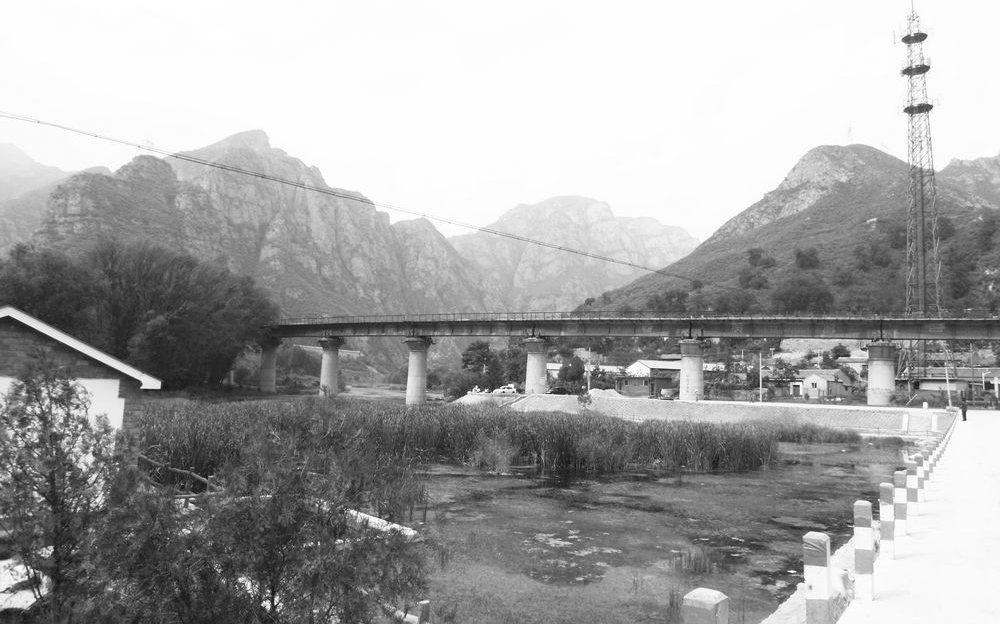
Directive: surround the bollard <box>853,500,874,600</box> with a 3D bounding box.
[{"bbox_3d":[3.292,2.155,6.297,0.125,0.835,0.125,-2,-6,34],"label":"bollard"}]

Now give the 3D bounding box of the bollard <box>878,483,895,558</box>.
[{"bbox_3d":[4.559,2.470,8.170,0.125,0.835,0.125,-2,-6,34],"label":"bollard"}]

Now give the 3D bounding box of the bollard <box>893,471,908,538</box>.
[{"bbox_3d":[5.825,2.768,10.045,0.125,0.835,0.125,-2,-6,34],"label":"bollard"}]

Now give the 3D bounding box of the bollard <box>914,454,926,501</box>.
[{"bbox_3d":[8.360,3.317,13.800,0.125,0.835,0.125,-2,-6,34],"label":"bollard"}]

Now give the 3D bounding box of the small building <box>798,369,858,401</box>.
[{"bbox_3d":[52.171,11.434,110.202,8.000,4.600,6.000,-2,-6,30],"label":"small building"}]

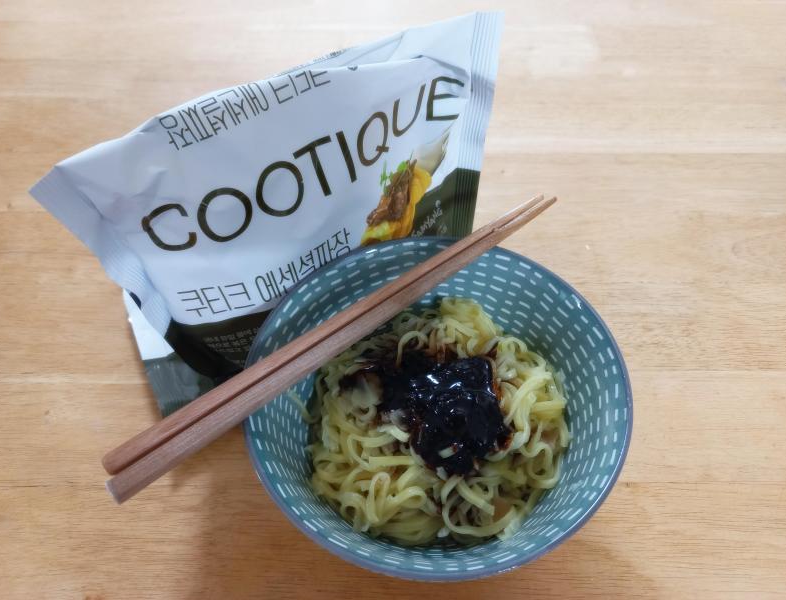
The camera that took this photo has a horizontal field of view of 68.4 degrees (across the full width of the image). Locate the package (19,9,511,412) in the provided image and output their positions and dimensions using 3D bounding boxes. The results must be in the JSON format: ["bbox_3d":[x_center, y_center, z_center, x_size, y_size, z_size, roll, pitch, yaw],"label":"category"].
[{"bbox_3d":[-0.039,-0.035,0.281,0.205,0.152,0.060,-28,55,-16],"label":"package"}]

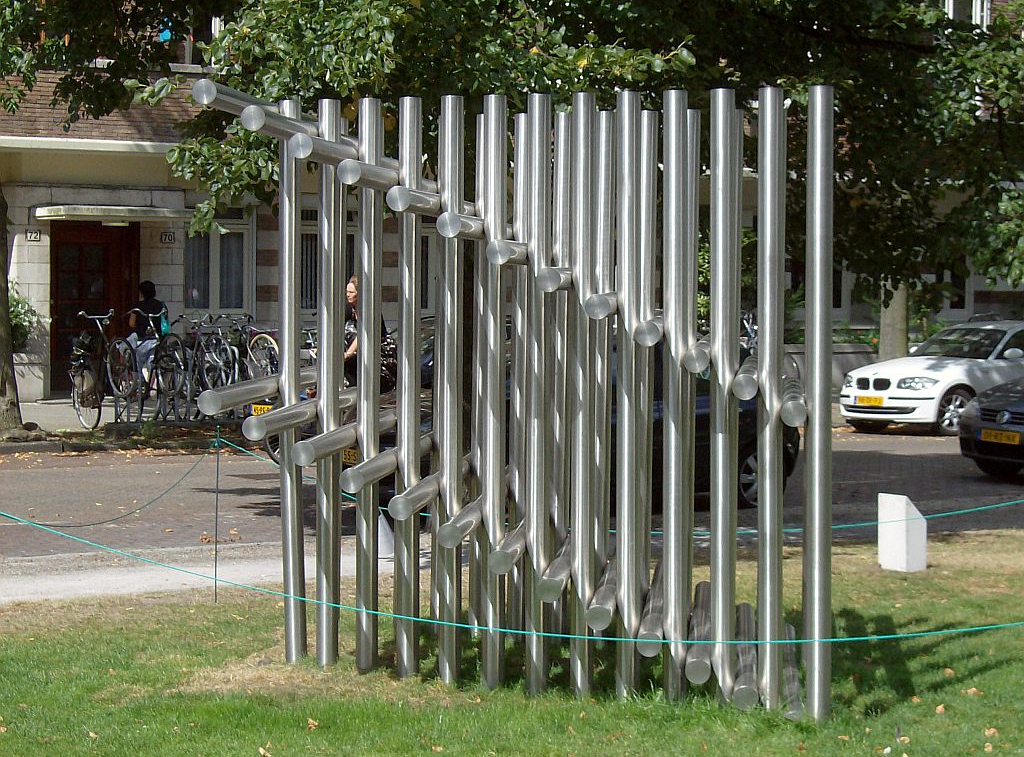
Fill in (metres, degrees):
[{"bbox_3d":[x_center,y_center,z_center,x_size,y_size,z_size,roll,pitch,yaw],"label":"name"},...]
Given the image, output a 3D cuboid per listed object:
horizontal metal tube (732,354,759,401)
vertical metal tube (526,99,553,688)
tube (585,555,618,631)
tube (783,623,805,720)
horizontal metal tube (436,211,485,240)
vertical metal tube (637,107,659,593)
[{"bbox_3d":[1.042,-0.029,11.184,0.100,0.100,2.500,0,3,5],"label":"horizontal metal tube"},{"bbox_3d":[0.112,0.069,10.620,0.102,2.530,0.102,0,2,5],"label":"vertical metal tube"},{"bbox_3d":[0.463,0.901,11.343,0.102,0.102,2.500,0,3,5],"label":"tube"},{"bbox_3d":[1.247,1.314,11.235,0.100,0.100,2.500,0,3,5],"label":"tube"},{"bbox_3d":[-0.144,-0.692,11.652,0.102,0.102,2.550,1,3,5],"label":"horizontal metal tube"},{"bbox_3d":[0.657,0.001,12.166,0.102,2.615,0.102,1,3,5],"label":"vertical metal tube"}]

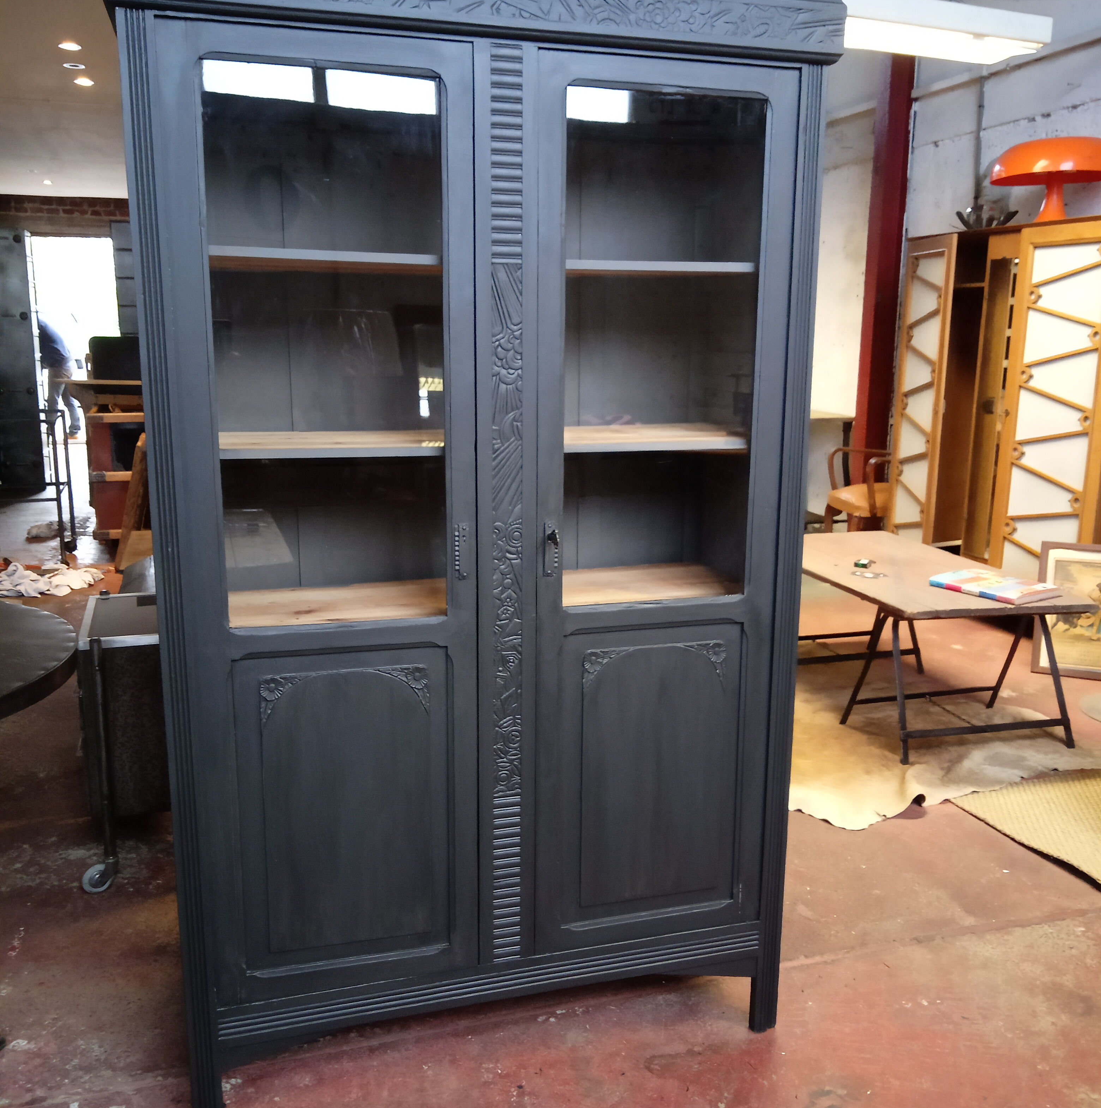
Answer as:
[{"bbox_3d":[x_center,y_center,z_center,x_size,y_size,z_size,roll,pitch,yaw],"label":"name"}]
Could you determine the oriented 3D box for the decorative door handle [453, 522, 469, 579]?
[{"bbox_3d":[-0.139,0.000,1.783,0.025,0.095,0.030,-3,12,-16],"label":"decorative door handle"}]

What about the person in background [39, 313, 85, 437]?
[{"bbox_3d":[-6.237,-2.218,13.800,0.750,1.580,0.480,0,12,0],"label":"person in background"}]

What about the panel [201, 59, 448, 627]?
[{"bbox_3d":[-0.332,-0.301,1.685,0.342,0.842,0.020,-3,12,-16],"label":"panel"}]

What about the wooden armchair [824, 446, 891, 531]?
[{"bbox_3d":[1.830,-0.259,6.000,0.560,0.800,0.550,-2,12,-11],"label":"wooden armchair"}]

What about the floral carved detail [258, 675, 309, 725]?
[{"bbox_3d":[-0.425,0.229,1.763,0.077,0.078,0.015,-3,12,-16],"label":"floral carved detail"}]

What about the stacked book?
[{"bbox_3d":[1.568,0.117,3.887,0.250,0.026,0.335,-7,14,-32],"label":"stacked book"}]

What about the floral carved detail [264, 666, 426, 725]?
[{"bbox_3d":[-0.332,0.230,1.791,0.272,0.088,0.015,-3,12,-16],"label":"floral carved detail"}]

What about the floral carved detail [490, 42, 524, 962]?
[{"bbox_3d":[-0.072,-0.021,1.812,0.052,1.523,0.020,-3,12,-16],"label":"floral carved detail"}]

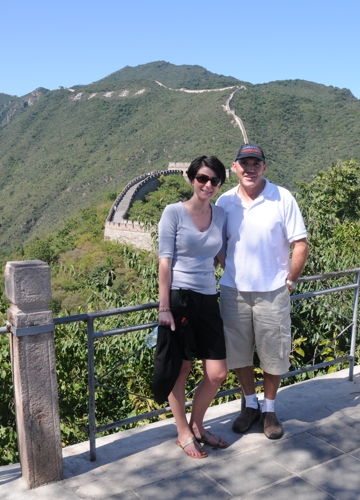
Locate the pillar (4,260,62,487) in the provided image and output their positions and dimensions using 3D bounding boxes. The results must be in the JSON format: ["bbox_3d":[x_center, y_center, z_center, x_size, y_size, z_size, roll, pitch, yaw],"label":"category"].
[{"bbox_3d":[-0.759,0.654,2.748,0.180,1.180,0.150,-6,10,-31],"label":"pillar"}]

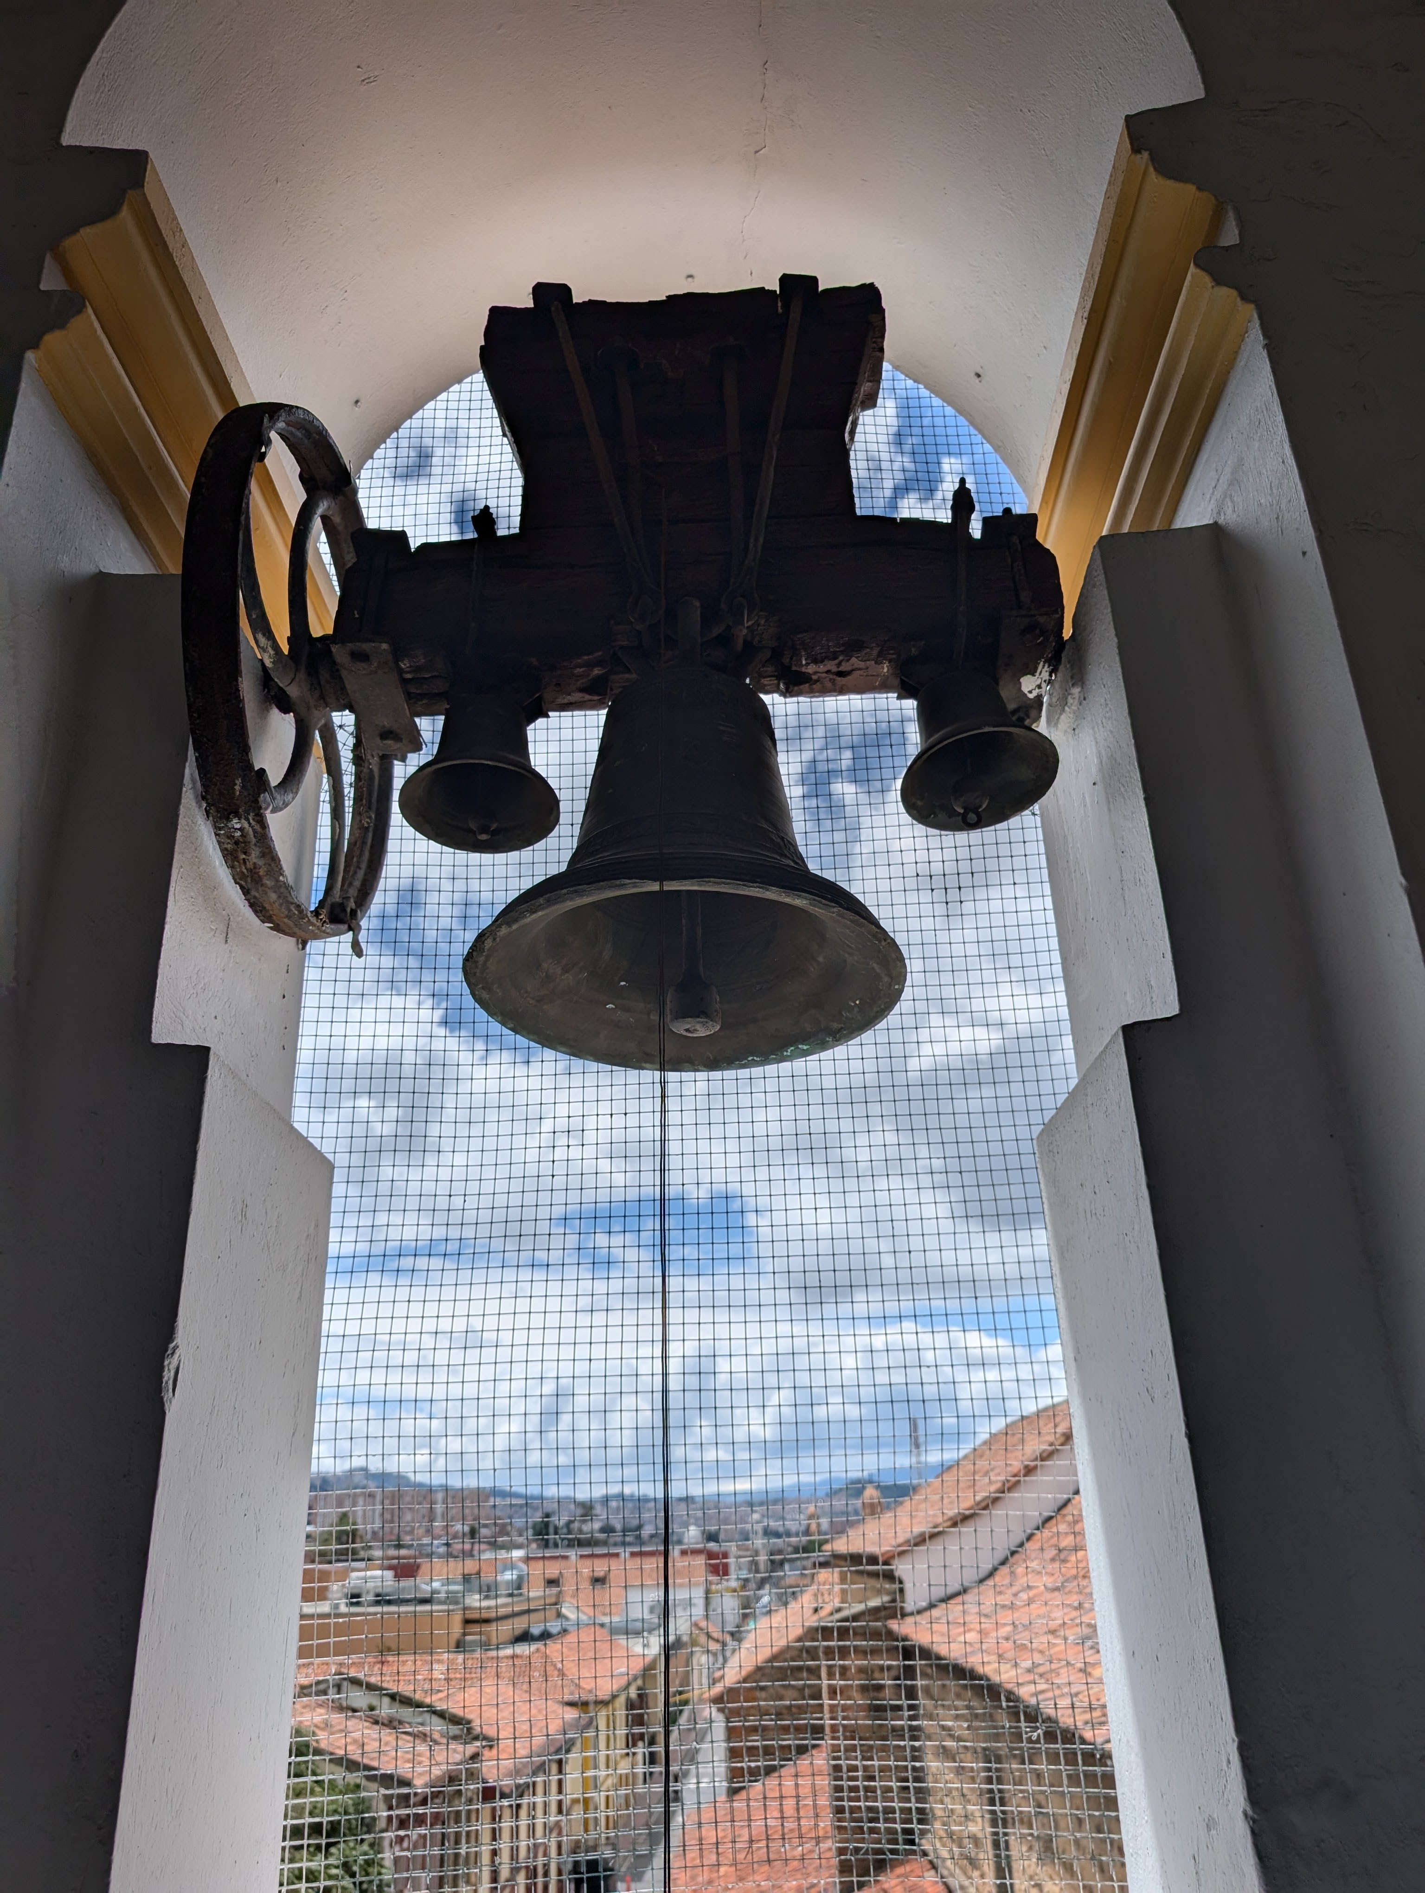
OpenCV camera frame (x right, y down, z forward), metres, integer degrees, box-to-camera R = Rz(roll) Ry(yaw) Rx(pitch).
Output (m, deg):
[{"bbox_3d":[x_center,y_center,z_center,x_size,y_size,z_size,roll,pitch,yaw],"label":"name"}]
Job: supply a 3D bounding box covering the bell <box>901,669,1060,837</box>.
[{"bbox_3d":[0.361,-0.293,1.851,0.215,0.156,0.215,-4,-33,0],"label":"bell"}]

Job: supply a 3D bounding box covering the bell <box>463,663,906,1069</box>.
[{"bbox_3d":[-0.030,-0.140,1.784,0.559,0.426,0.559,0,-27,2],"label":"bell"}]

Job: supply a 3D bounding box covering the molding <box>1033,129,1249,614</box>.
[{"bbox_3d":[0.611,-0.691,2.066,0.107,0.336,1.024,-3,-23,2],"label":"molding"}]

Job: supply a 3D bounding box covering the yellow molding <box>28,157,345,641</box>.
[{"bbox_3d":[-0.769,-0.655,2.095,0.107,0.336,1.024,-2,-23,0],"label":"yellow molding"}]

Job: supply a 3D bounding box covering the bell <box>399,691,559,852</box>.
[{"bbox_3d":[-0.320,-0.259,1.854,0.217,0.161,0.217,1,-30,2],"label":"bell"}]

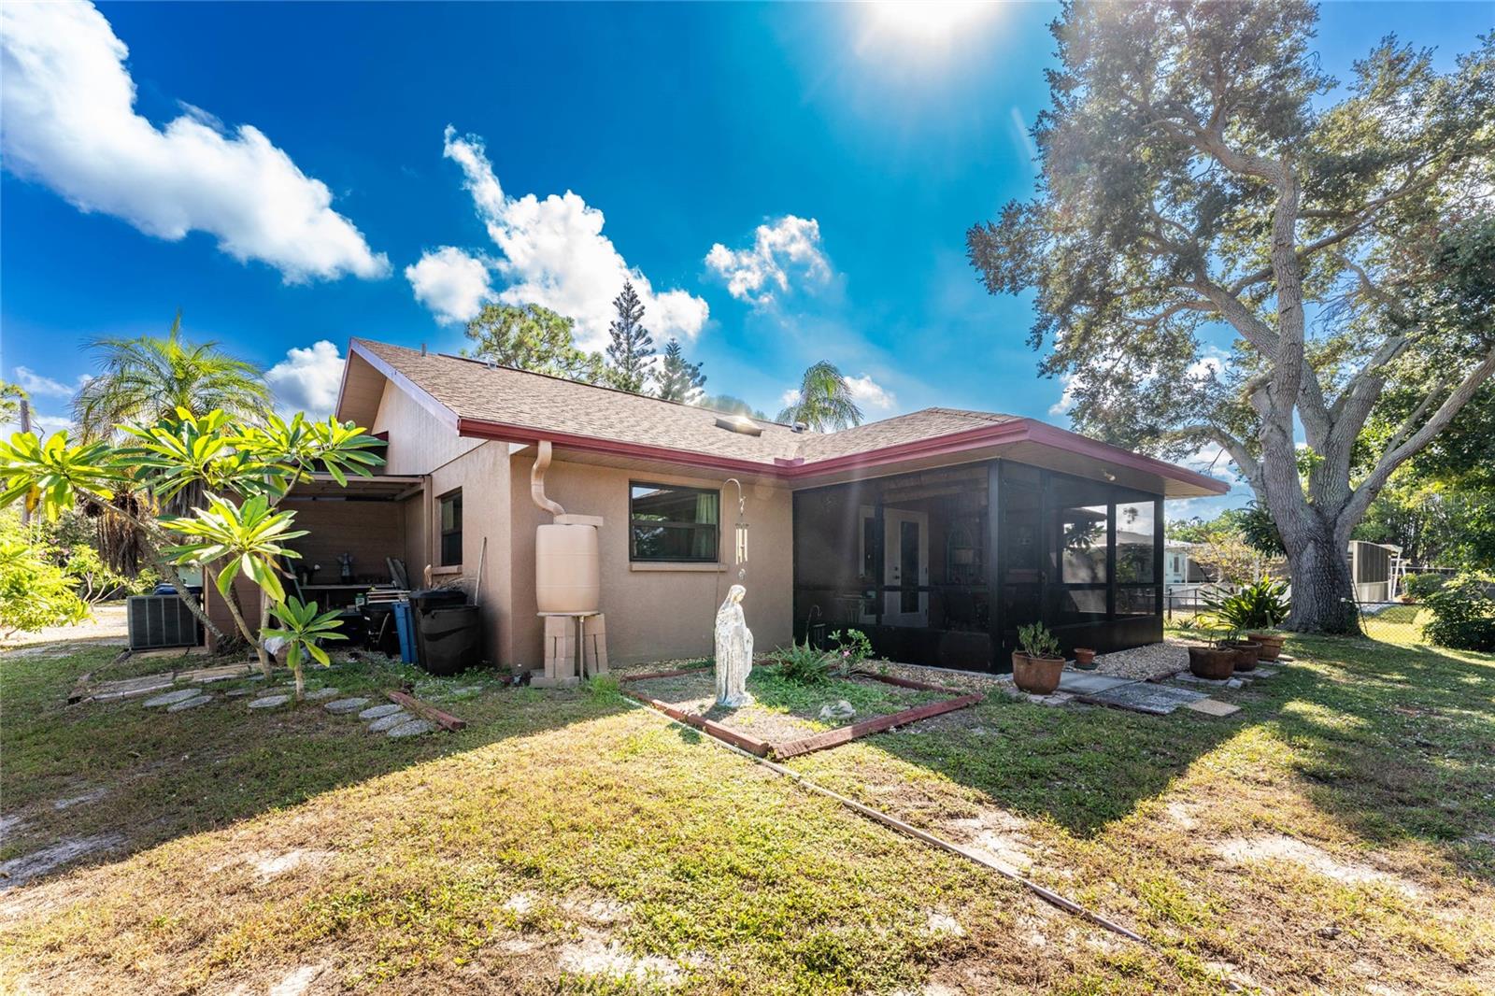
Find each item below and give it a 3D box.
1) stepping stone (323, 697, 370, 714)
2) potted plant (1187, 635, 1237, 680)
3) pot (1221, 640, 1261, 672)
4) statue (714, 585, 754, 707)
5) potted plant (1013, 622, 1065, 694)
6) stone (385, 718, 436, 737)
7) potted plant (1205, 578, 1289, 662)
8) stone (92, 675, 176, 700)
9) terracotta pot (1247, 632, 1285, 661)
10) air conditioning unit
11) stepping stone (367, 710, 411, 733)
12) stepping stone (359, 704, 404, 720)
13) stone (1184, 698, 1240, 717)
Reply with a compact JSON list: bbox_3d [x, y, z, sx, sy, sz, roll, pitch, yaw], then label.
[{"bbox_3d":[-3.403,1.760,4.930,0.320,0.050,0.320,5,-8,-36],"label":"stepping stone"},{"bbox_3d":[4.883,1.666,6.120,0.390,0.460,0.390,5,-8,-36],"label":"potted plant"},{"bbox_3d":[5.506,1.776,6.500,0.390,0.310,0.390,-2,-3,41],"label":"pot"},{"bbox_3d":[-0.117,1.273,5.050,0.360,1.040,0.300,2,-3,-41],"label":"statue"},{"bbox_3d":[2.678,1.456,5.330,0.430,0.640,0.430,5,-8,-36],"label":"potted plant"},{"bbox_3d":[-2.481,1.698,4.280,0.320,0.050,0.320,5,-8,-36],"label":"stone"},{"bbox_3d":[6.272,1.532,7.300,0.800,1.020,0.760,-2,-3,41],"label":"potted plant"},{"bbox_3d":[-6.038,1.877,5.750,0.600,0.060,0.580,-3,-4,45],"label":"stone"},{"bbox_3d":[6.524,1.880,7.300,0.370,0.320,0.370,-2,-3,41],"label":"terracotta pot"},{"bbox_3d":[-8.530,1.830,8.580,0.690,0.740,0.690,5,-8,-36],"label":"air conditioning unit"},{"bbox_3d":[-2.749,1.721,4.470,0.320,0.050,0.320,5,-8,-36],"label":"stepping stone"},{"bbox_3d":[-2.898,1.700,4.600,0.320,0.050,0.320,0,-3,0],"label":"stepping stone"},{"bbox_3d":[3.904,1.768,4.850,0.360,0.050,0.280,1,-3,-30],"label":"stone"}]

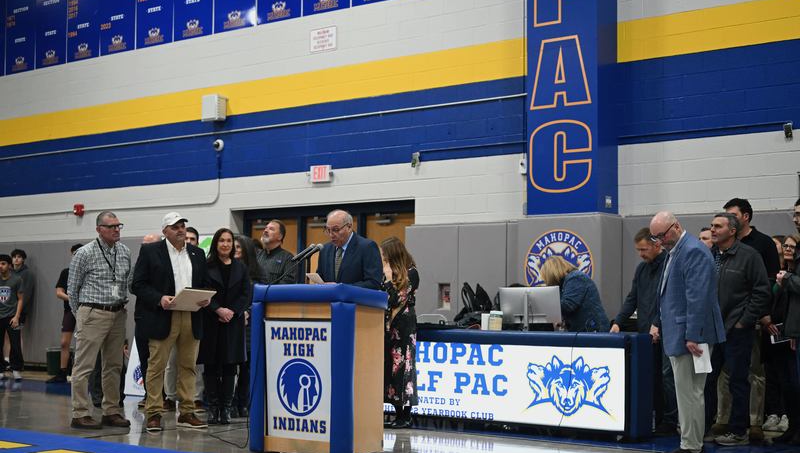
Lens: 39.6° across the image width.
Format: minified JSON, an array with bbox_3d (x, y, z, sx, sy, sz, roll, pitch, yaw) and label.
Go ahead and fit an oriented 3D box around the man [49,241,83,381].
[{"bbox_3d":[-4.327,1.141,14.601,0.550,1.790,0.380,-3,-4,43],"label":"man"}]

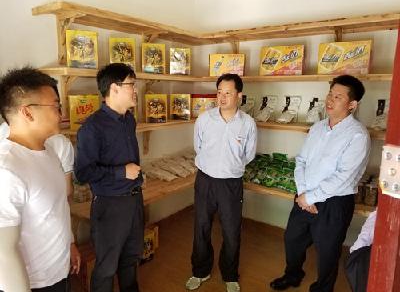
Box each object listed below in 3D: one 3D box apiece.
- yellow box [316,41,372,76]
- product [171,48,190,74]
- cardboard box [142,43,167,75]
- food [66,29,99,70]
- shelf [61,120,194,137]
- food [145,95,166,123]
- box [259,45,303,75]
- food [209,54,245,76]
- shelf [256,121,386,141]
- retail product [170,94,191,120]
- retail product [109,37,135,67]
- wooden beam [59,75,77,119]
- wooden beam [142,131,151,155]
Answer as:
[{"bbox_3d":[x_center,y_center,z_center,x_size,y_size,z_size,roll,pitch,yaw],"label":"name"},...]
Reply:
[{"bbox_3d":[1.273,-0.767,2.653,0.403,0.269,0.090,7,13,29],"label":"yellow box"},{"bbox_3d":[-0.219,-0.909,3.289,0.222,0.287,0.080,0,11,-4],"label":"product"},{"bbox_3d":[-0.454,-0.855,2.983,0.222,0.287,0.080,-1,11,-8],"label":"cardboard box"},{"bbox_3d":[-0.940,-0.752,2.397,0.222,0.287,0.080,-5,12,-29],"label":"food"},{"bbox_3d":[-0.565,-0.216,3.126,0.410,0.050,1.580,9,13,38],"label":"shelf"},{"bbox_3d":[-0.453,-0.389,3.132,0.213,0.294,0.070,0,11,-4],"label":"food"},{"bbox_3d":[0.827,-0.850,3.013,0.398,0.281,0.090,5,12,21],"label":"box"},{"bbox_3d":[0.312,-0.914,3.425,0.386,0.240,0.080,2,11,9],"label":"food"},{"bbox_3d":[0.892,-0.209,3.172,2.200,0.050,0.410,7,12,32],"label":"shelf"},{"bbox_3d":[-0.224,-0.440,3.442,0.218,0.297,0.070,0,11,-3],"label":"retail product"},{"bbox_3d":[-0.669,-0.791,2.626,0.222,0.287,0.080,-1,11,-10],"label":"retail product"},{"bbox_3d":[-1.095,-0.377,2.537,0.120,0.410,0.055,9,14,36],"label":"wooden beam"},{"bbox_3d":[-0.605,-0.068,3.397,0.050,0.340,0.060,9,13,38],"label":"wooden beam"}]

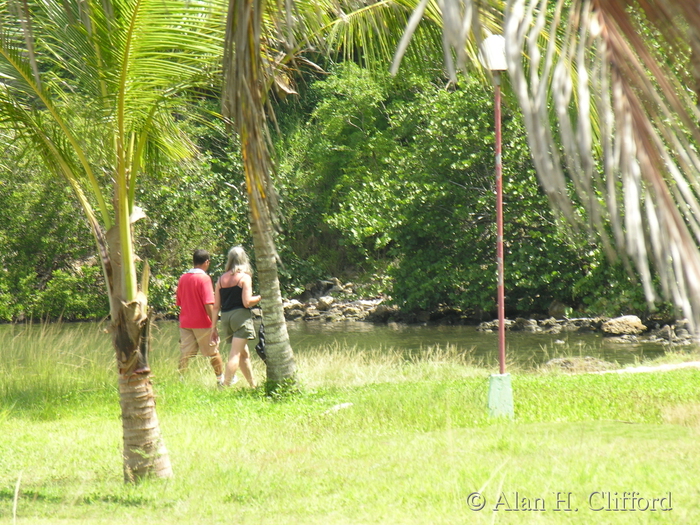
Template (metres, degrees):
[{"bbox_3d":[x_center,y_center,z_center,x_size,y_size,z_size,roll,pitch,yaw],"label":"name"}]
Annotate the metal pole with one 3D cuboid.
[{"bbox_3d":[1.555,-0.414,53.000,0.062,3.149,0.062,-1,2,0],"label":"metal pole"}]

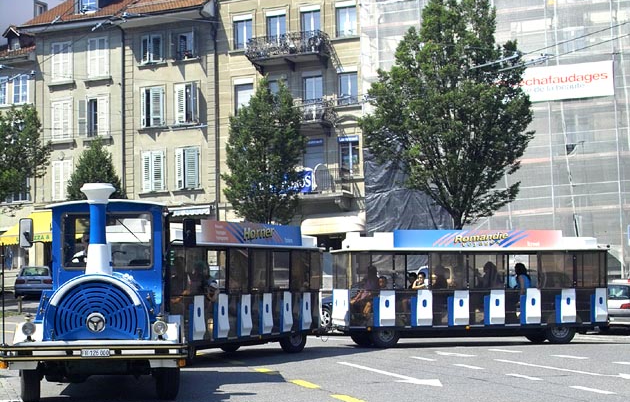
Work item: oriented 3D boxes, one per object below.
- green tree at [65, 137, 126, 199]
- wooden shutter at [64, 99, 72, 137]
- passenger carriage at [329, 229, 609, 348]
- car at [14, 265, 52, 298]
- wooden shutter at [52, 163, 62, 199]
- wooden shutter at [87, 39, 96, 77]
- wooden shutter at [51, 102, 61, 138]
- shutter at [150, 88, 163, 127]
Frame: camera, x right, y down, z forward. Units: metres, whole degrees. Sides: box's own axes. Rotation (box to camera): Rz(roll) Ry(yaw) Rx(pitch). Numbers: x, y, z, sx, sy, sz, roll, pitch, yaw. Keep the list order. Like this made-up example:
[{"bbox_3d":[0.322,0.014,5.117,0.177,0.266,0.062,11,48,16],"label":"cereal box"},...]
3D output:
[{"bbox_3d":[-9.295,0.677,49.167,2.829,6.830,2.829,-1,-6,0],"label":"green tree"},{"bbox_3d":[-11.870,-3.894,55.388,0.530,1.840,0.050,-4,-6,21],"label":"wooden shutter"},{"bbox_3d":[3.364,1.916,25.582,5.870,2.440,1.770,0,-4,-13],"label":"passenger carriage"},{"bbox_3d":[-12.420,3.600,51.600,1.670,1.400,4.200,0,-4,-10],"label":"car"},{"bbox_3d":[-12.229,-0.951,54.892,0.581,1.773,0.050,-4,-7,21],"label":"wooden shutter"},{"bbox_3d":[-10.599,-6.811,55.162,0.540,1.860,0.050,-4,-6,21],"label":"wooden shutter"},{"bbox_3d":[-12.332,-3.834,55.215,0.590,1.842,0.050,-4,-7,21],"label":"wooden shutter"},{"bbox_3d":[-7.571,-4.491,55.390,0.650,1.905,0.050,-2,-6,5],"label":"shutter"}]

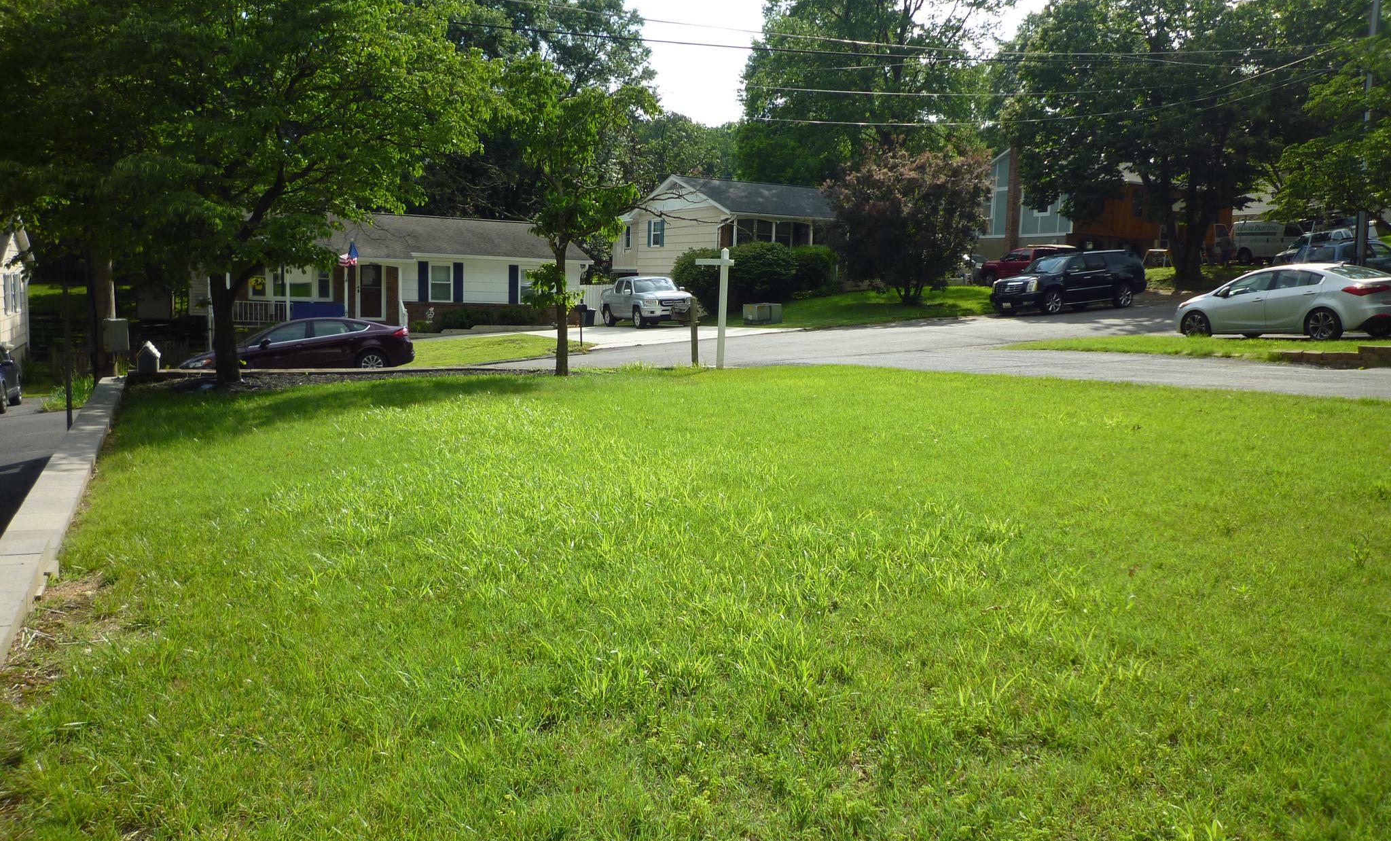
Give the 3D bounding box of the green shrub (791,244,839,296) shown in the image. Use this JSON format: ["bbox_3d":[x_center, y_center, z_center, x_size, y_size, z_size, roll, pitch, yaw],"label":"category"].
[{"bbox_3d":[4.950,-6.376,42.169,2.100,2.100,2.000,2,7,0],"label":"green shrub"}]

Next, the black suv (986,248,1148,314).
[{"bbox_3d":[12.620,-4.661,33.741,5.600,1.910,2.030,-8,11,-28],"label":"black suv"}]

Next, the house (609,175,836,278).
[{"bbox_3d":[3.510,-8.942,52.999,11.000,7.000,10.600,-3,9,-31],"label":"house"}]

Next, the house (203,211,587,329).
[{"bbox_3d":[-11.855,-5.673,39.545,14.080,4.700,8.300,-3,9,-31],"label":"house"}]

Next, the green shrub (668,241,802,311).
[{"bbox_3d":[1.632,-5.919,41.317,4.800,2.850,3.600,-3,9,-31],"label":"green shrub"}]

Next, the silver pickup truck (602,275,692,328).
[{"bbox_3d":[-1.755,-4.200,35.735,1.980,1.790,5.250,-4,8,-23],"label":"silver pickup truck"}]

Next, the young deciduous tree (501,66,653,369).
[{"bbox_3d":[-1.515,-2.642,13.147,2.050,4.100,2.100,2,7,0],"label":"young deciduous tree"}]

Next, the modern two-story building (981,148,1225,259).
[{"bbox_3d":[22.623,-11.514,56.350,13.000,7.000,8.600,-2,8,-27],"label":"modern two-story building"}]

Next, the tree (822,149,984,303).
[{"bbox_3d":[7.256,-6.757,34.664,5.700,5.400,5.500,2,7,0],"label":"tree"}]

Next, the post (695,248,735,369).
[{"bbox_3d":[0.328,-1.797,16.114,0.140,1.900,1.100,-3,9,-31],"label":"post"}]

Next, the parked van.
[{"bbox_3d":[27.426,-8.272,46.315,2.000,2.060,5.350,-1,8,-20],"label":"parked van"}]

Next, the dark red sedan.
[{"bbox_3d":[-8.691,-1.534,21.952,4.870,1.480,1.860,-8,11,-24],"label":"dark red sedan"}]

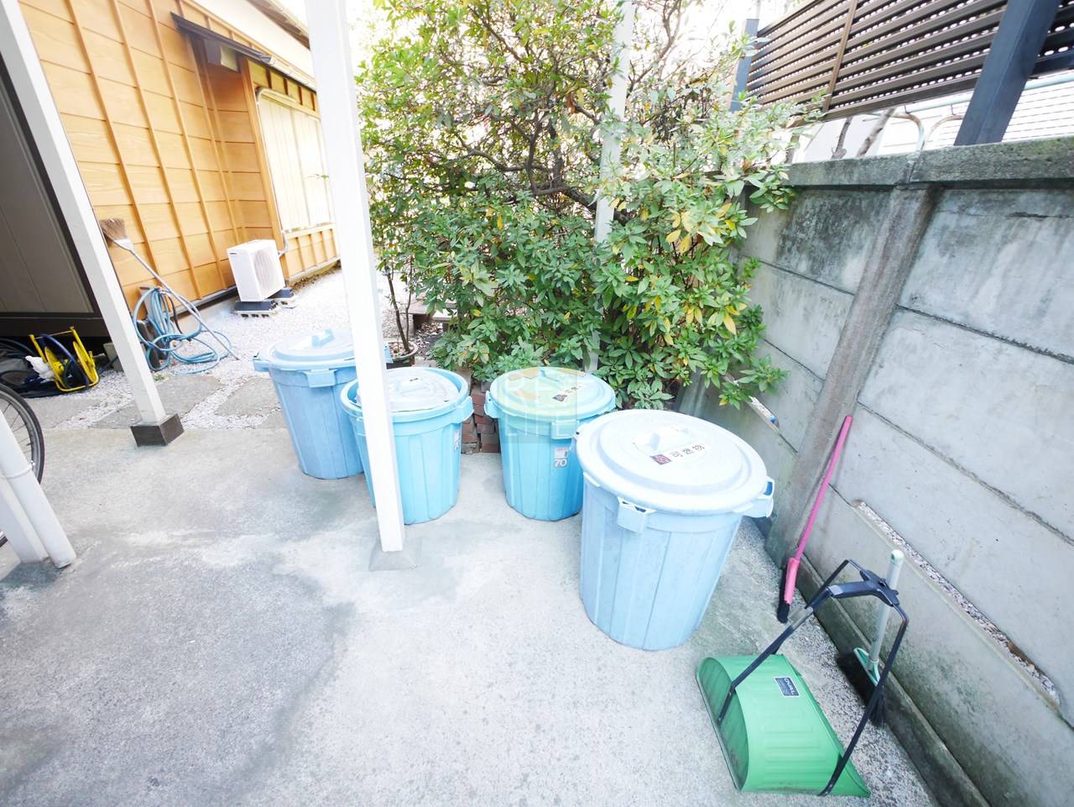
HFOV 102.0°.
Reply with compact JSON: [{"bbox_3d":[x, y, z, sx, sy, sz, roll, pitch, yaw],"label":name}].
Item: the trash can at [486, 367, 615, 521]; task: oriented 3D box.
[{"bbox_3d":[0.054,0.160,1.919,0.540,0.590,0.540,-1,25,-8],"label":"trash can"}]

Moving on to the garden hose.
[{"bbox_3d":[-2.954,-0.684,3.651,0.580,0.490,1.160,-8,27,-21],"label":"garden hose"}]

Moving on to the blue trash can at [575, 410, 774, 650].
[{"bbox_3d":[0.376,0.387,1.399,0.570,0.650,0.570,2,25,-1],"label":"blue trash can"}]

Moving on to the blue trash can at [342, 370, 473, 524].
[{"bbox_3d":[-0.550,0.177,1.943,0.555,0.570,0.555,7,25,9],"label":"blue trash can"}]

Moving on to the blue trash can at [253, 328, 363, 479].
[{"bbox_3d":[-1.023,-0.029,2.208,0.590,0.680,0.590,-4,26,-14],"label":"blue trash can"}]

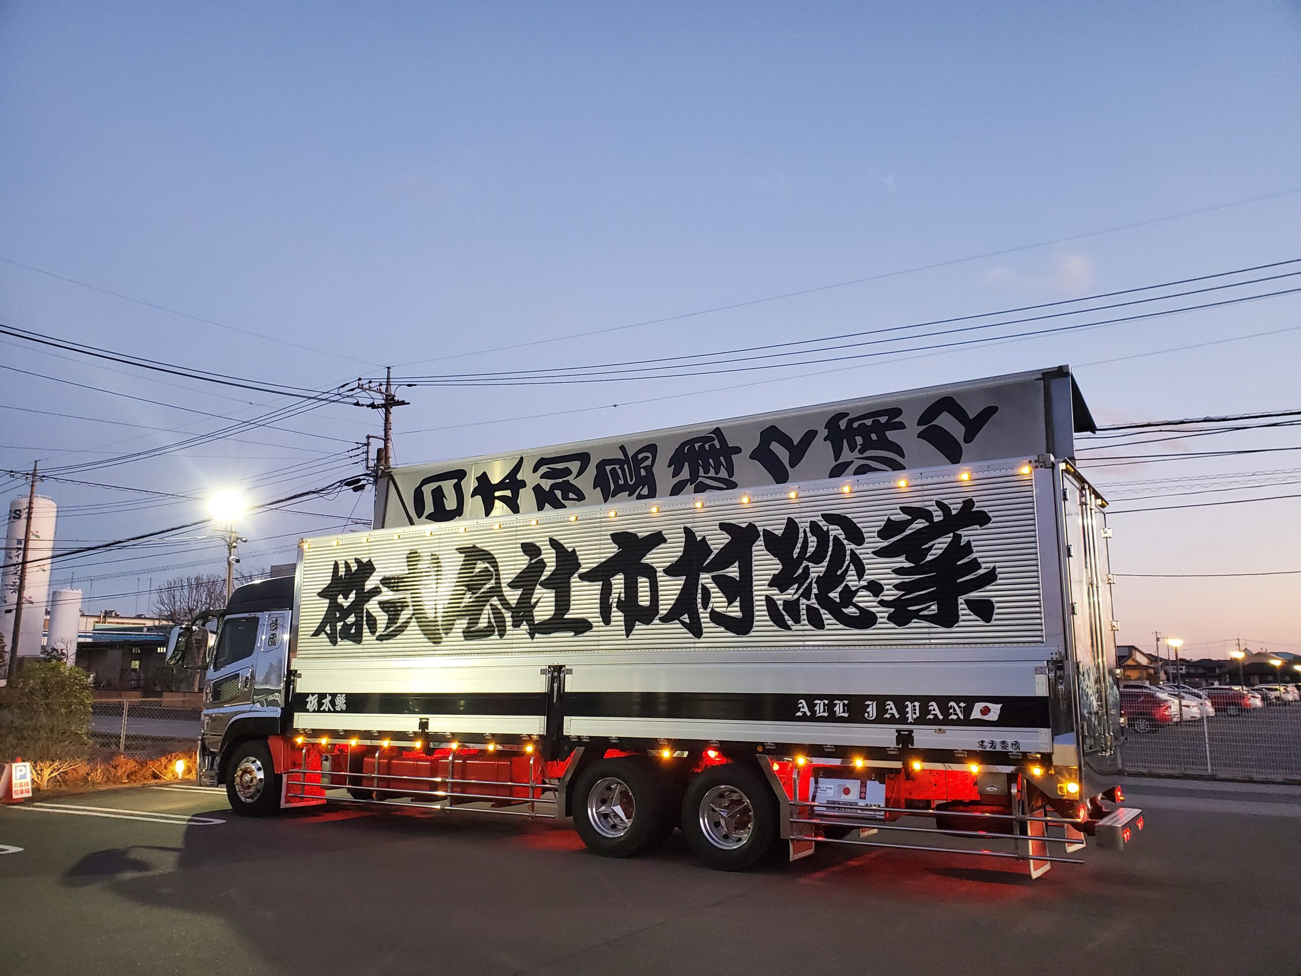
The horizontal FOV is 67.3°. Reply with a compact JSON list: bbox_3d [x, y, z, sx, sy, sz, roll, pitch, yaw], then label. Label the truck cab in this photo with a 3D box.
[{"bbox_3d":[-5.062,2.840,14.407,2.170,2.870,2.530,-7,-13,31],"label":"truck cab"}]

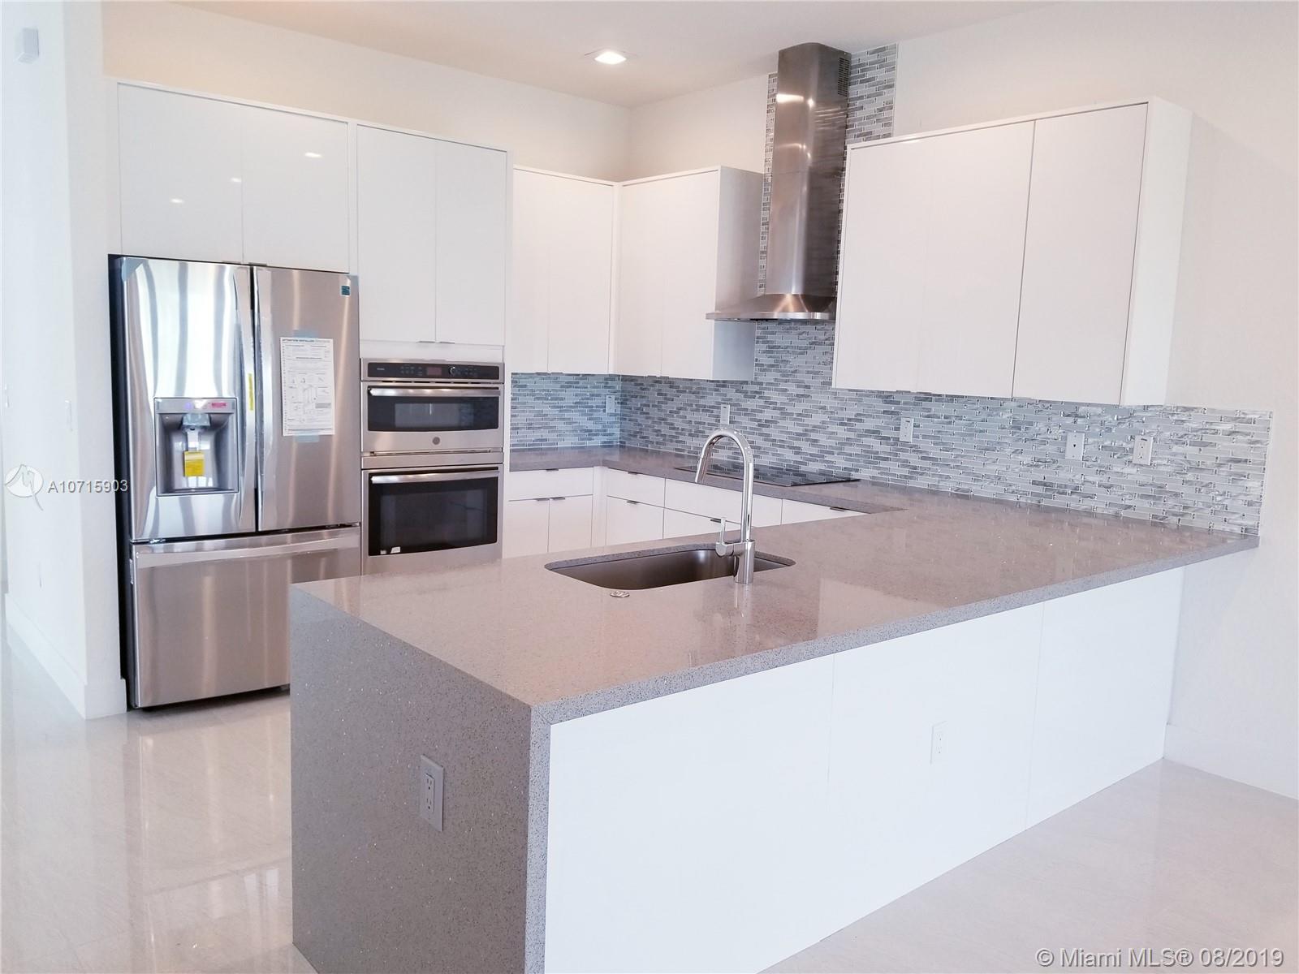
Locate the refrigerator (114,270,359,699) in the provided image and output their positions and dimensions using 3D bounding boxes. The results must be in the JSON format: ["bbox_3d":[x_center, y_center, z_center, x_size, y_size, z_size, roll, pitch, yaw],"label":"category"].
[{"bbox_3d":[-1.872,-0.047,4.308,0.909,1.767,0.830,-4,10,-40],"label":"refrigerator"}]

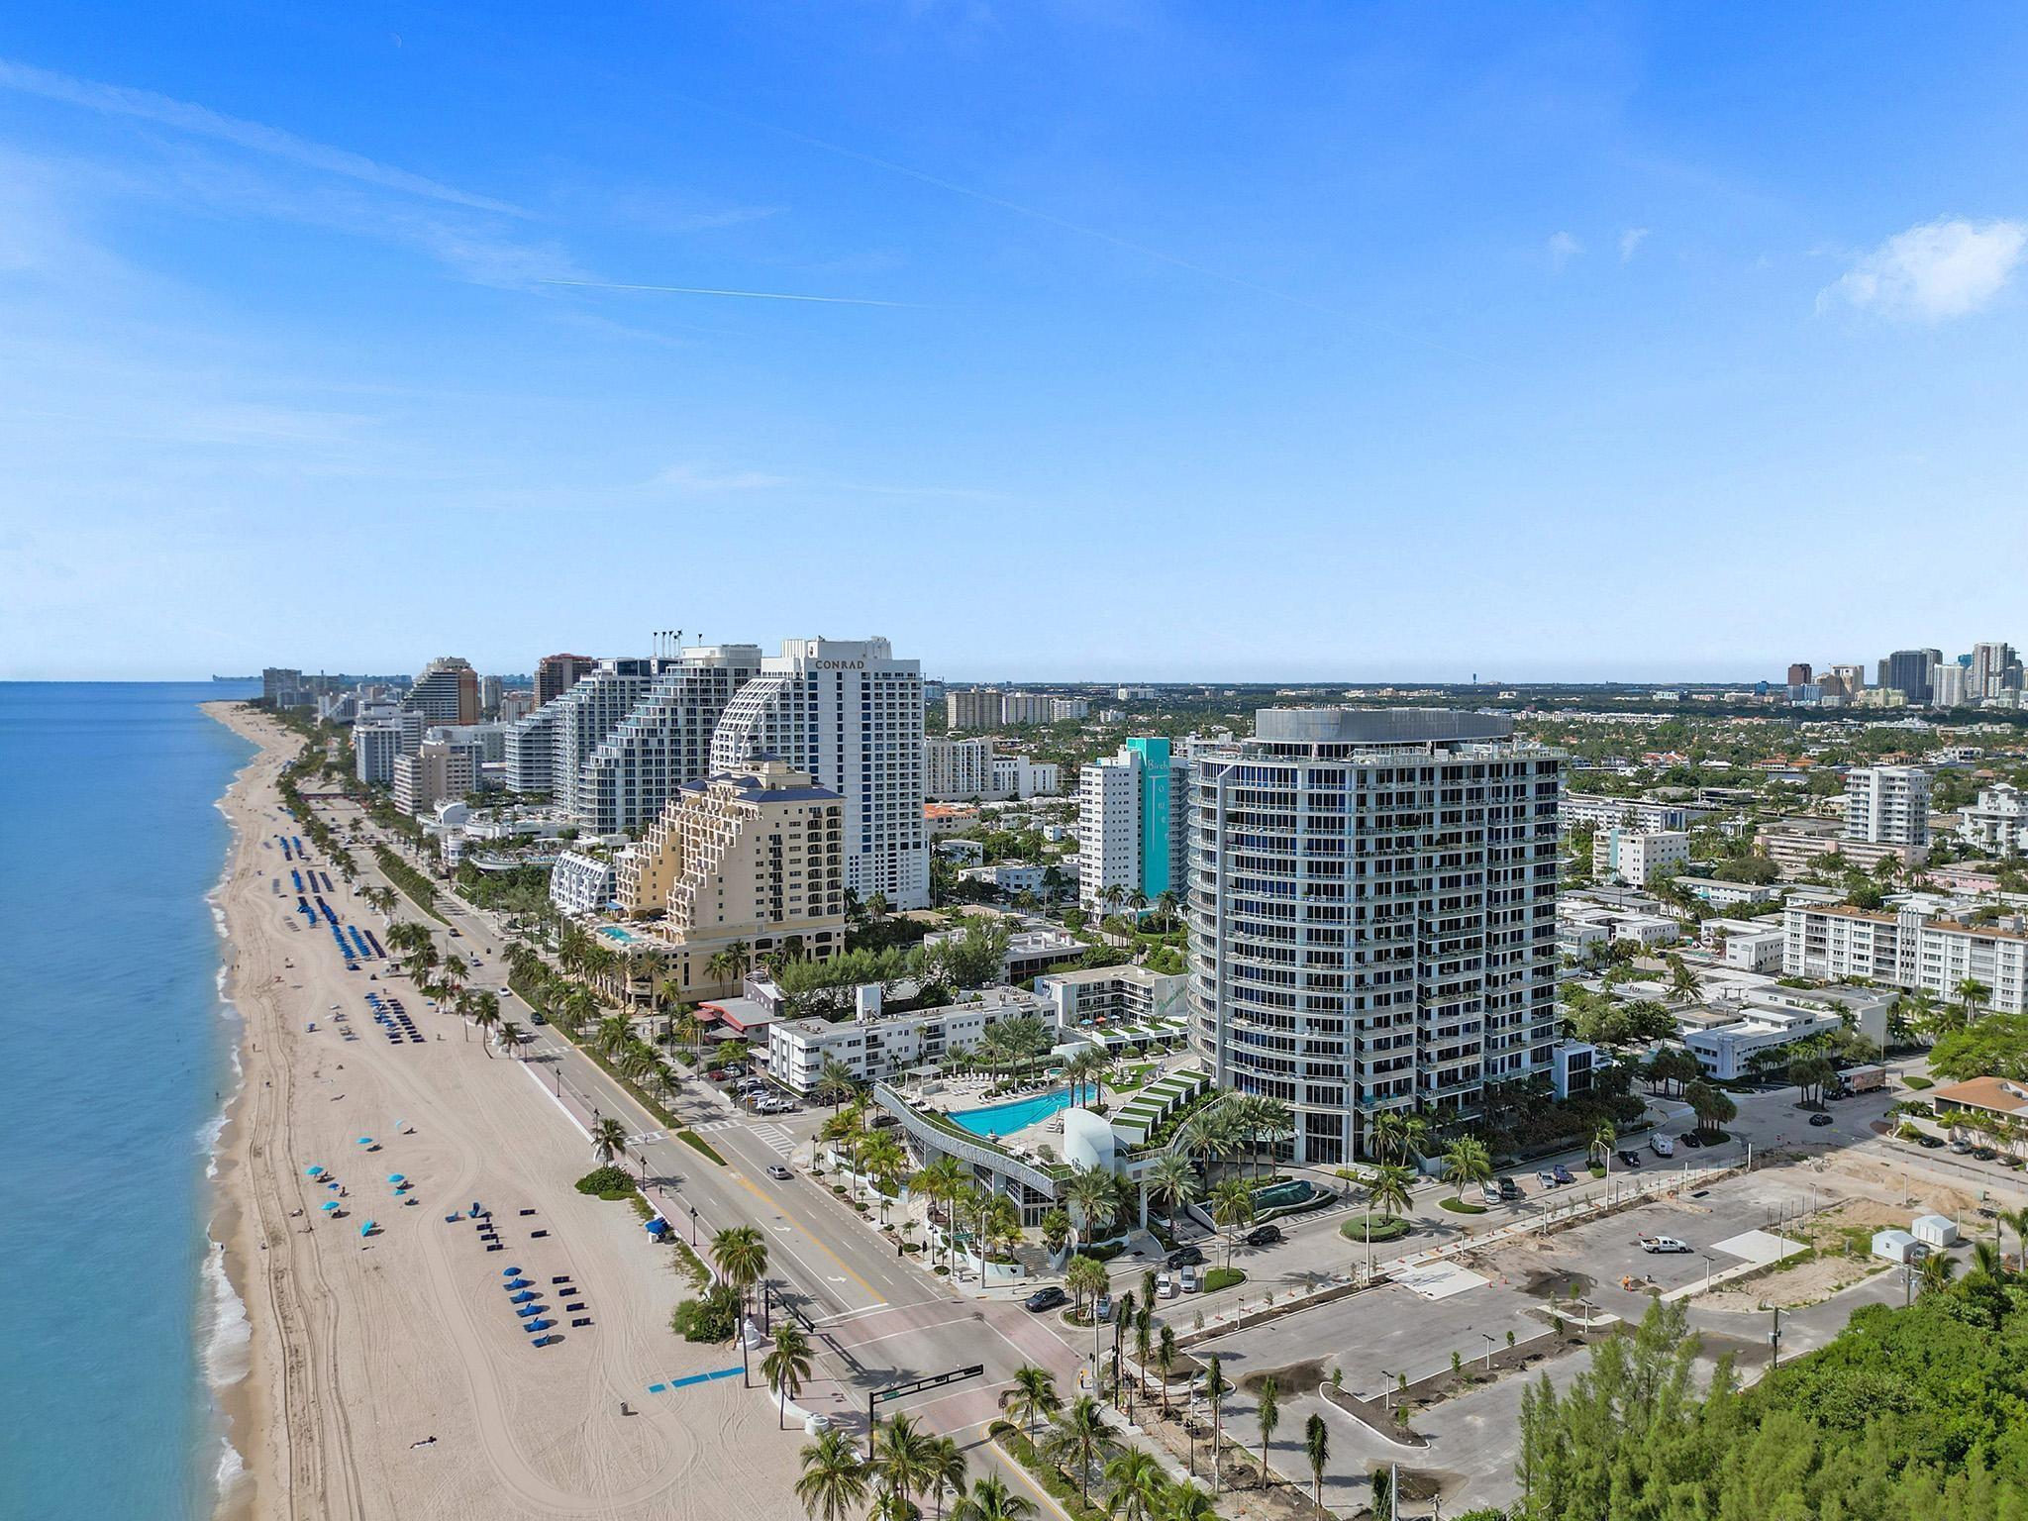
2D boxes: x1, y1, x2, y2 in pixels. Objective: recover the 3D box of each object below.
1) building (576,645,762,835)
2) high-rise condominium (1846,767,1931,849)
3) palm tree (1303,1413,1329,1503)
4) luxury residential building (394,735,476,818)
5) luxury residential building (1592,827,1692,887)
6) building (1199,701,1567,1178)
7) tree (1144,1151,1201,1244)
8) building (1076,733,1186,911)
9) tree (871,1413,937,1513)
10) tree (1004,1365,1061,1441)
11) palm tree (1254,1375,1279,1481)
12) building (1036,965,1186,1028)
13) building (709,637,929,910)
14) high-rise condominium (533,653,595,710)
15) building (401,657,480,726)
[{"bbox_3d":[-113.804,3.737,470.482,59.324,83.236,23.000,-1,4,-12],"label":"building"},{"bbox_3d":[352.329,21.221,566.848,14.845,36.798,25.067,-2,4,-32],"label":"high-rise condominium"},{"bbox_3d":[26.302,61.419,121.922,1.928,9.792,1.928,0,3,0],"label":"palm tree"},{"bbox_3d":[-302.133,8.710,739.632,34.000,41.000,48.000,-2,4,-31],"label":"luxury residential building"},{"bbox_3d":[220.130,34.476,493.629,24.995,19.098,20.073,-2,4,-32],"label":"luxury residential building"},{"bbox_3d":[57.729,25.322,236.381,55.000,68.000,38.000,-2,4,-31],"label":"building"},{"bbox_3d":[20.642,56.877,182.856,7.225,11.568,7.225,0,3,0],"label":"tree"},{"bbox_3d":[41.310,20.054,435.955,42.000,54.500,15.500,-2,4,-31],"label":"building"},{"bbox_3d":[-9.832,61.564,122.623,5.816,9.419,5.816,0,3,0],"label":"tree"},{"bbox_3d":[1.726,61.413,132.920,5.402,8.487,5.402,0,3,0],"label":"tree"},{"bbox_3d":[22.839,60.834,127.579,2.400,10.200,2.400,0,3,0],"label":"palm tree"},{"bbox_3d":[21.938,50.950,302.330,29.600,9.300,18.600,-2,4,-32],"label":"building"},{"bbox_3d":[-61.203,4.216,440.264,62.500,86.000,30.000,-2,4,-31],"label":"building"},{"bbox_3d":[-404.009,-49.581,1262.896,50.000,94.000,25.000,-2,4,-31],"label":"high-rise condominium"},{"bbox_3d":[-463.756,-37.826,1121.063,63.000,88.000,45.000,-2,4,-30],"label":"building"}]

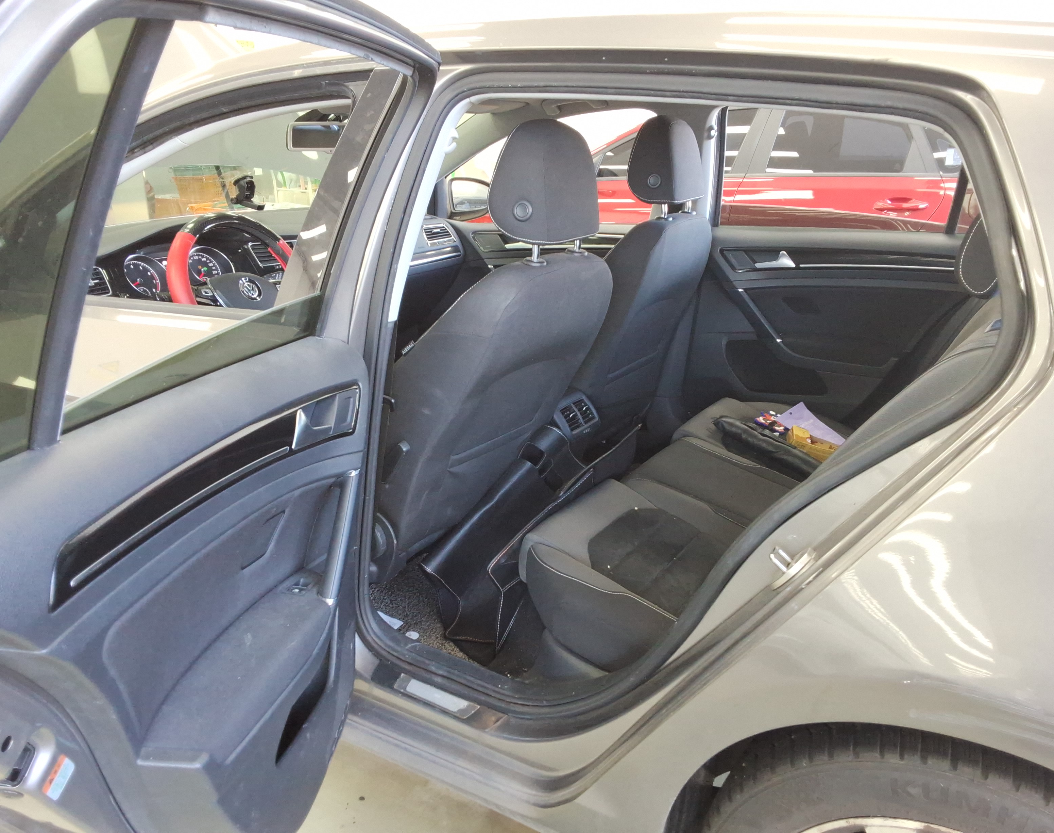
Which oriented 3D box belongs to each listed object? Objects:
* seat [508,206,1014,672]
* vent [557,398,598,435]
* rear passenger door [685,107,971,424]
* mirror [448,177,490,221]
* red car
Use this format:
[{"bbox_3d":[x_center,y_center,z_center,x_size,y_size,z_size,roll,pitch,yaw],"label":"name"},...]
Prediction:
[{"bbox_3d":[0.604,0.002,1.842,0.820,0.790,1.280,11,22,28],"label":"seat"},{"bbox_3d":[0.115,-0.003,2.140,0.040,0.072,0.120,-38,-5,35],"label":"vent"},{"bbox_3d":[0.859,-0.345,2.478,0.960,1.040,0.240,11,22,28],"label":"rear passenger door"},{"bbox_3d":[-0.216,-0.780,3.211,0.240,0.160,0.120,-17,26,-42],"label":"mirror"},{"bbox_3d":[1.199,-1.197,5.248,4.450,1.500,1.810,11,22,28],"label":"red car"}]

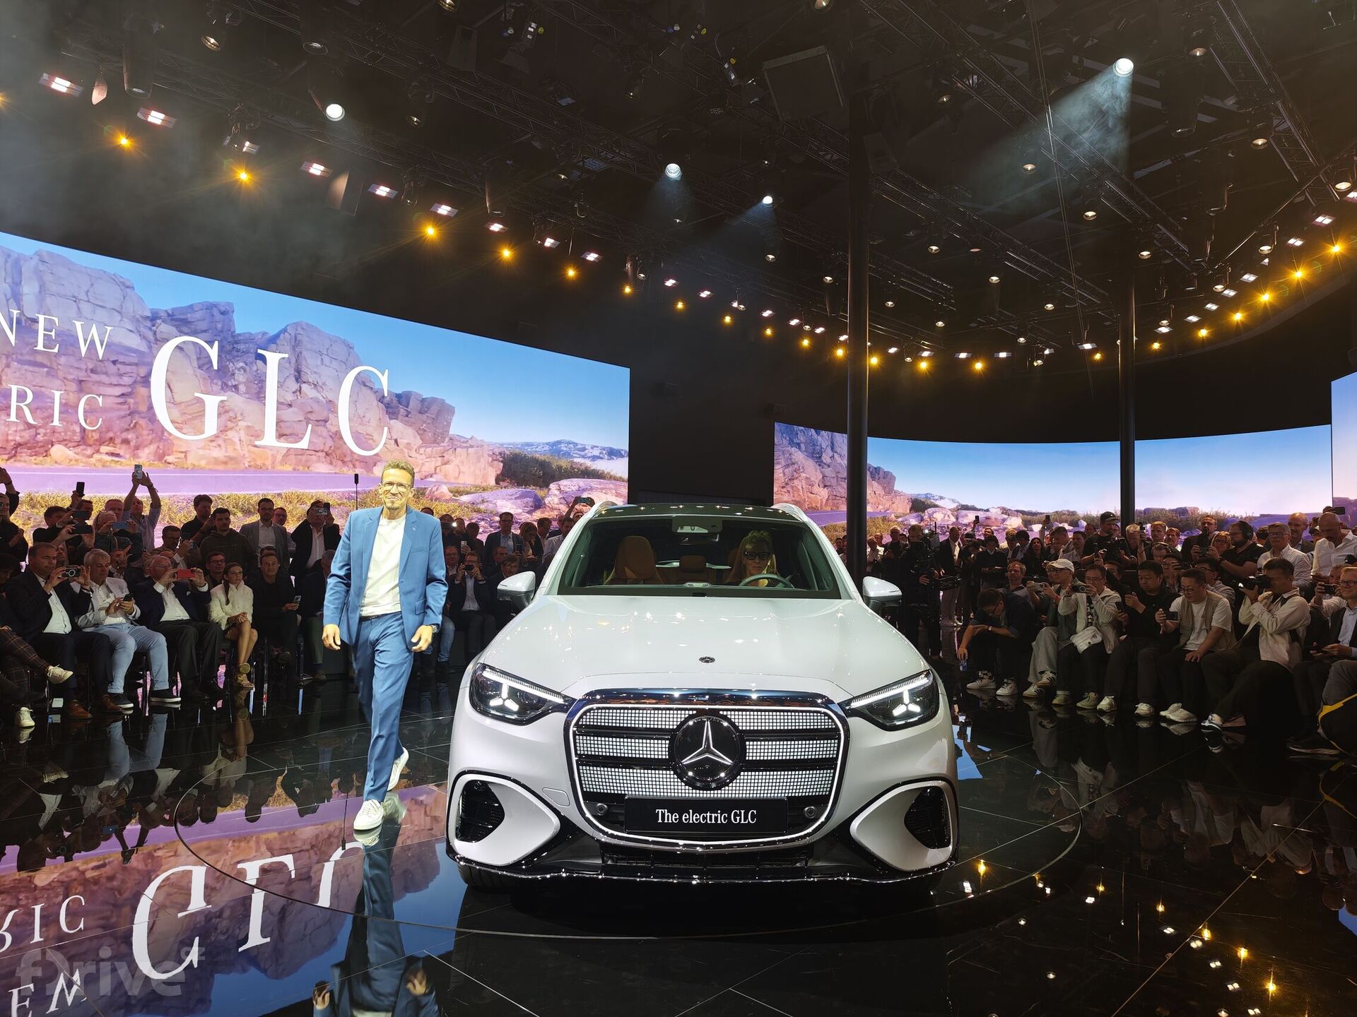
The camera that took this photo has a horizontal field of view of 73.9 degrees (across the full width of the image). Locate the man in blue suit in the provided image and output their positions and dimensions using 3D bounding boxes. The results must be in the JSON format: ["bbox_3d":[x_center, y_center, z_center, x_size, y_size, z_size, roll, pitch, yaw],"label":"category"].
[{"bbox_3d":[-1.493,0.642,4.668,0.610,1.800,0.720,1,-2,-6],"label":"man in blue suit"}]

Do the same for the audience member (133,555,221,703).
[{"bbox_3d":[-4.443,1.009,8.035,0.900,1.270,0.580,0,-3,23],"label":"audience member"}]

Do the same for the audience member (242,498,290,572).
[{"bbox_3d":[-4.625,0.817,10.100,0.560,1.840,0.360,3,-3,-30],"label":"audience member"}]

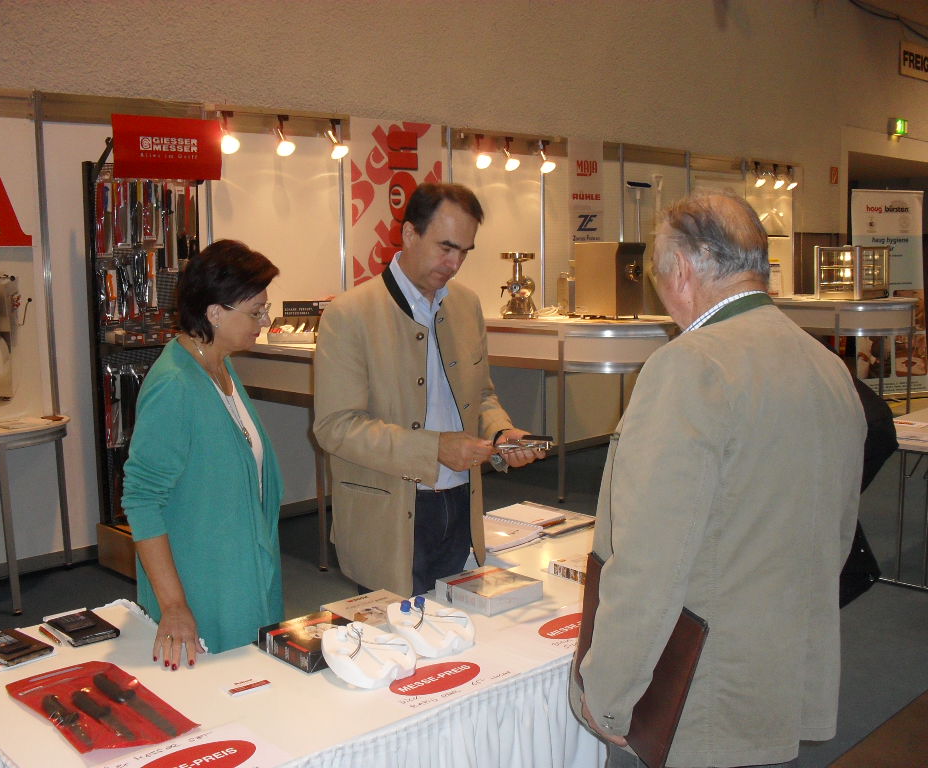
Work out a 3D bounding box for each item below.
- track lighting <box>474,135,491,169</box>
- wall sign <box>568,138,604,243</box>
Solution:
[{"bbox_3d":[0.131,-1.644,7.323,0.100,0.230,0.140,-8,10,-43],"label":"track lighting"},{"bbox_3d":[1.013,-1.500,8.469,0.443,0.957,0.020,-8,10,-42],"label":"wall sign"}]

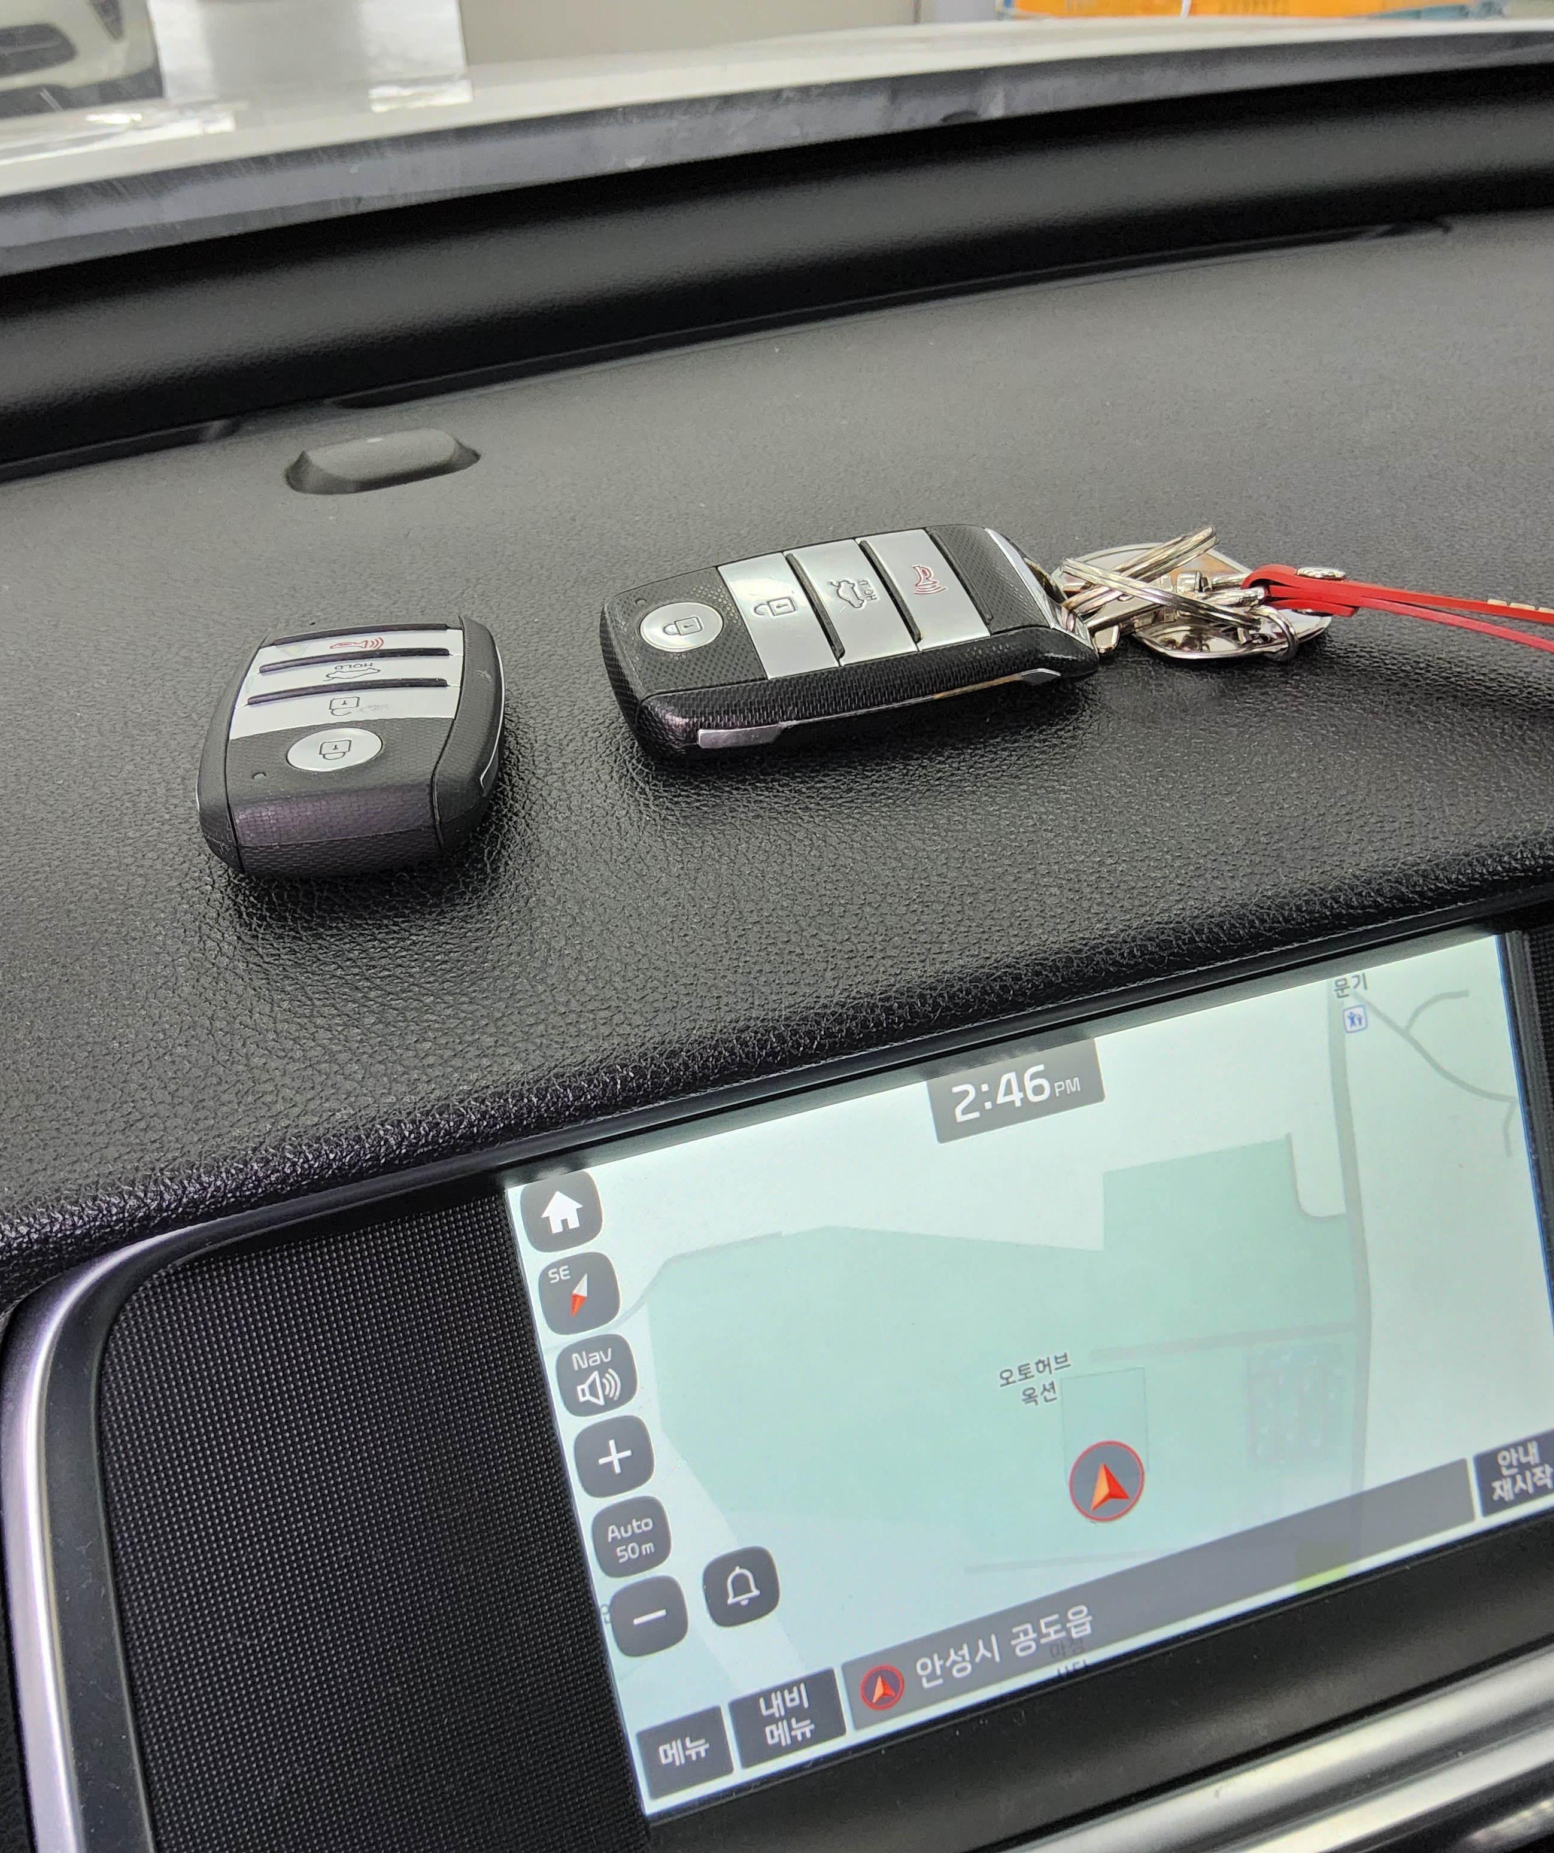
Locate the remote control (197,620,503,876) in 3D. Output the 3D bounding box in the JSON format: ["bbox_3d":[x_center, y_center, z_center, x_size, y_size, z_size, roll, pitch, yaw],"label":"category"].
[{"bbox_3d":[-0.066,-0.029,0.279,0.042,0.017,0.067,-4,35,-3],"label":"remote control"}]

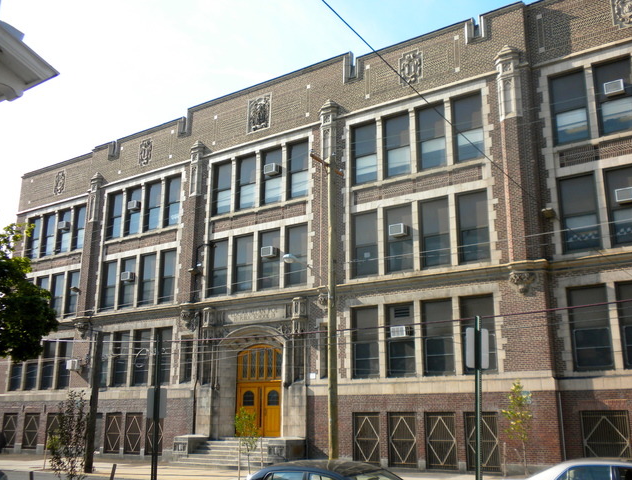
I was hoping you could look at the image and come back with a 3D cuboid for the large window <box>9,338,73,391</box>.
[{"bbox_3d":[-17.148,7.858,42.864,6.394,2.970,0.250,-10,-18,34],"label":"large window"}]

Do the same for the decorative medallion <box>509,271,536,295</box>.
[{"bbox_3d":[7.352,1.534,24.420,0.932,0.808,0.380,-10,-18,33],"label":"decorative medallion"}]

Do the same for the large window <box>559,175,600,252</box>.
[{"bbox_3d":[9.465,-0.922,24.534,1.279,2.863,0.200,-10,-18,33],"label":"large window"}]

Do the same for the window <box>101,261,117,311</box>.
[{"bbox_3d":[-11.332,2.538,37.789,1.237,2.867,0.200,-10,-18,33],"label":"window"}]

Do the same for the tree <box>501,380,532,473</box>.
[{"bbox_3d":[5.581,5.412,18.935,0.800,3.064,0.800,-10,-18,34],"label":"tree"}]

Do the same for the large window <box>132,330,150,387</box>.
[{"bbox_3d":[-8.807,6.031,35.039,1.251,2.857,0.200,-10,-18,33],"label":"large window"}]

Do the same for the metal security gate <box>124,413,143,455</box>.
[{"bbox_3d":[-9.319,9.951,35.221,1.238,2.024,0.100,-10,-18,34],"label":"metal security gate"}]

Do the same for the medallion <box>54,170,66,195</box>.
[{"bbox_3d":[-17.197,-3.837,45.783,1.227,1.690,0.200,-10,-18,34],"label":"medallion"}]

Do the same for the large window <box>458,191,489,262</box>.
[{"bbox_3d":[6.171,-0.502,26.630,1.230,2.780,0.200,-10,-18,34],"label":"large window"}]

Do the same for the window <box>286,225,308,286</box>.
[{"bbox_3d":[-0.818,0.724,31.498,1.230,2.780,0.200,-10,-18,34],"label":"window"}]

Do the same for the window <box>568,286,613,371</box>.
[{"bbox_3d":[9.835,3.152,24.374,1.340,2.930,0.250,-10,-18,34],"label":"window"}]

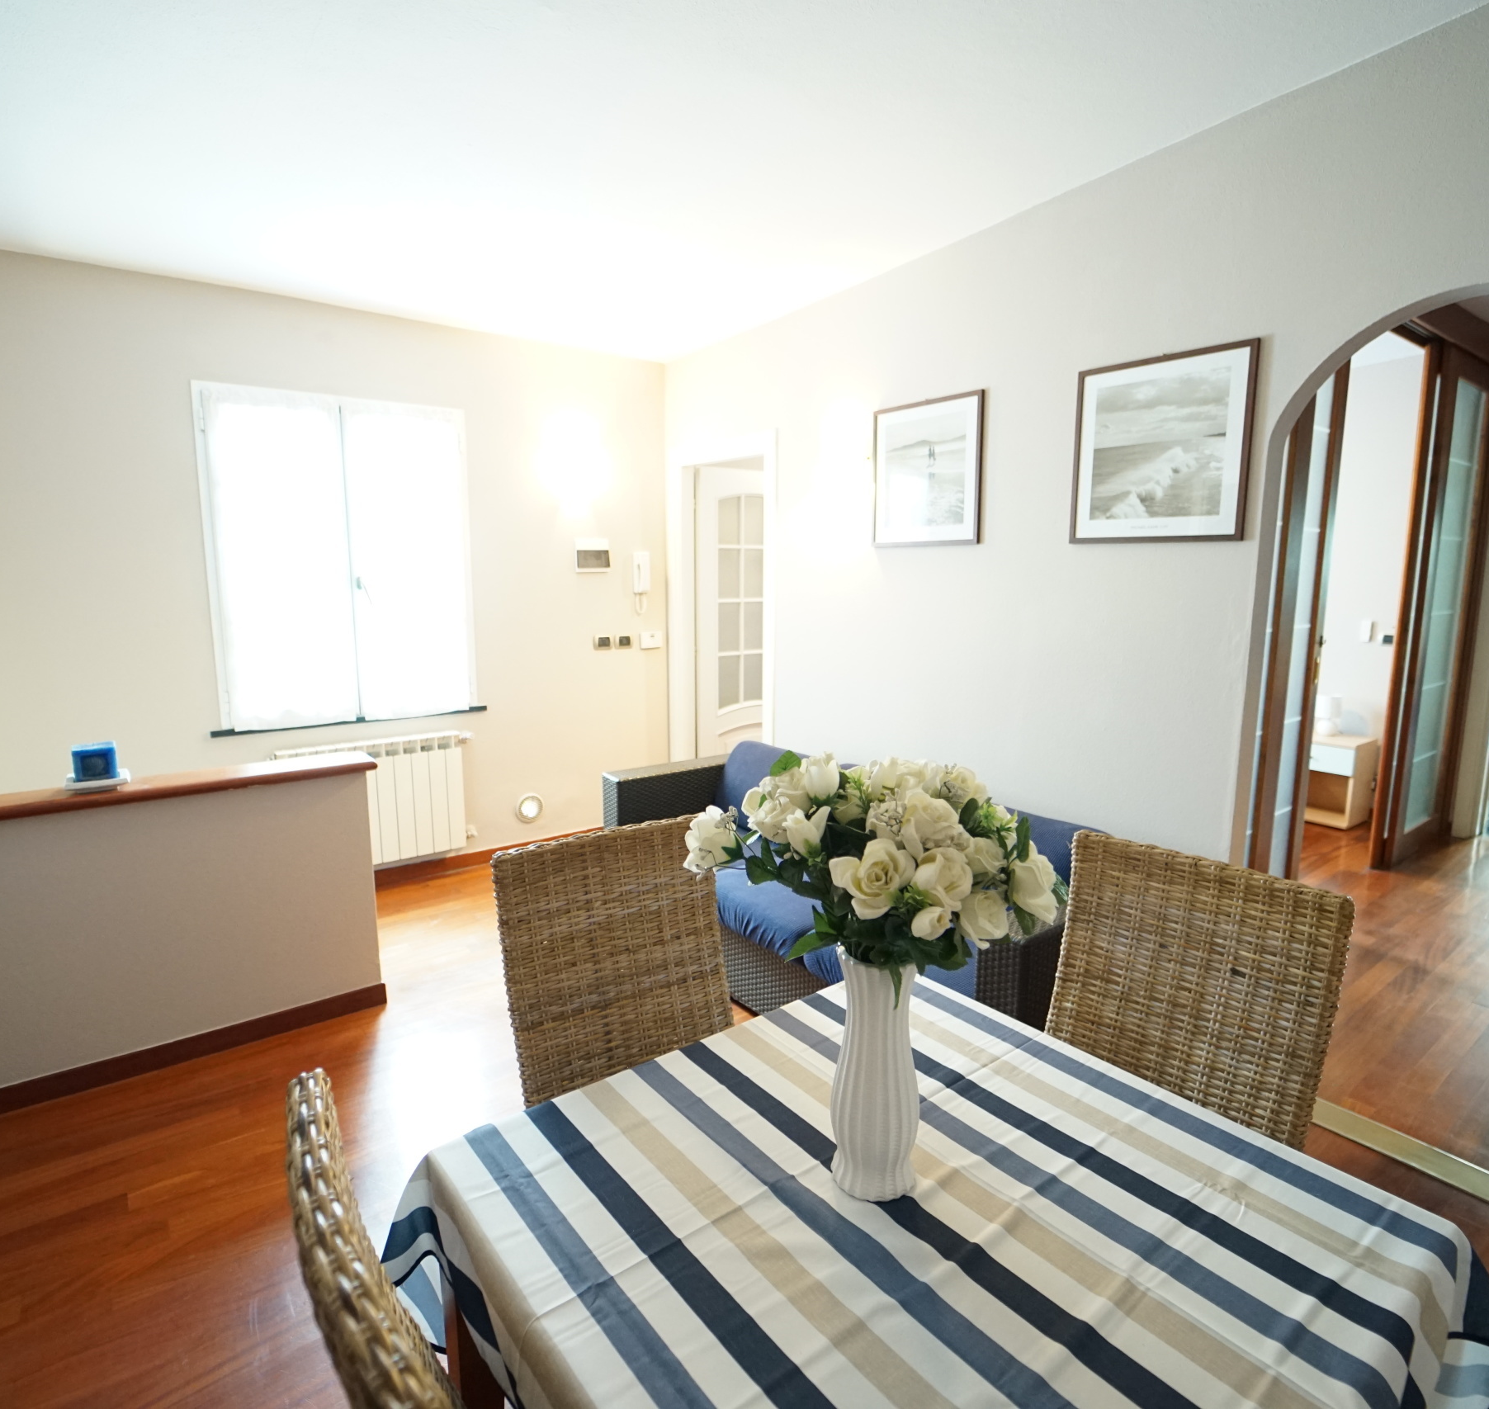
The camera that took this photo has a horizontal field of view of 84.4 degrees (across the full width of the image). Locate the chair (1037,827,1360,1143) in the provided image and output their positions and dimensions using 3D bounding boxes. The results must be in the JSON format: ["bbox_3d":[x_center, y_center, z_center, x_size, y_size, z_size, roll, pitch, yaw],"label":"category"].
[{"bbox_3d":[0.619,0.788,1.371,0.560,0.965,0.460,-8,12,-40],"label":"chair"}]

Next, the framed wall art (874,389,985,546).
[{"bbox_3d":[0.689,-0.870,3.118,0.025,0.527,0.535,-7,11,-35],"label":"framed wall art"}]

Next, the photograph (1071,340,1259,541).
[{"bbox_3d":[1.205,-0.738,2.400,0.025,0.524,0.527,-7,11,-35],"label":"photograph"}]

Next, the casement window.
[{"bbox_3d":[-1.829,-0.663,3.807,1.110,1.450,0.080,-7,11,-35],"label":"casement window"}]

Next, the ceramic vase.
[{"bbox_3d":[0.152,0.426,0.980,0.108,0.296,0.108,0,9,0],"label":"ceramic vase"}]

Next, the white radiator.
[{"bbox_3d":[-1.751,0.463,3.921,0.830,0.585,0.100,-7,11,-35],"label":"white radiator"}]

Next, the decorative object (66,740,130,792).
[{"bbox_3d":[-1.910,0.186,2.428,0.145,0.128,0.135,-7,11,-35],"label":"decorative object"}]

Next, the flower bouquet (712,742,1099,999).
[{"bbox_3d":[0.139,0.186,0.945,0.410,0.255,0.370,0,9,0],"label":"flower bouquet"}]

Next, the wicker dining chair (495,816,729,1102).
[{"bbox_3d":[-0.136,0.770,1.513,0.460,0.965,0.560,-6,10,-30],"label":"wicker dining chair"}]

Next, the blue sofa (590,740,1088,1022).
[{"bbox_3d":[0.361,0.668,2.979,0.890,0.710,2.100,-7,11,-35],"label":"blue sofa"}]

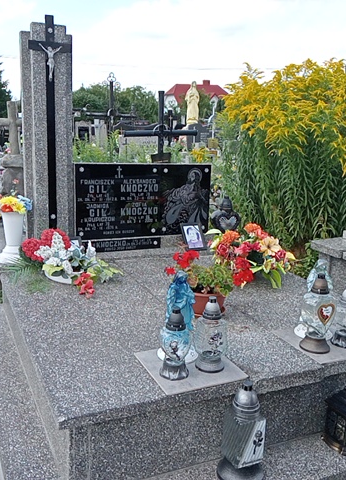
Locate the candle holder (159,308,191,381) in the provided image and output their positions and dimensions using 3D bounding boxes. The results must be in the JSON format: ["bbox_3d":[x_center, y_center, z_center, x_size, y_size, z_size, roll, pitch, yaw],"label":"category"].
[{"bbox_3d":[0.012,0.384,1.959,0.119,0.275,0.119,2,14,-1],"label":"candle holder"}]

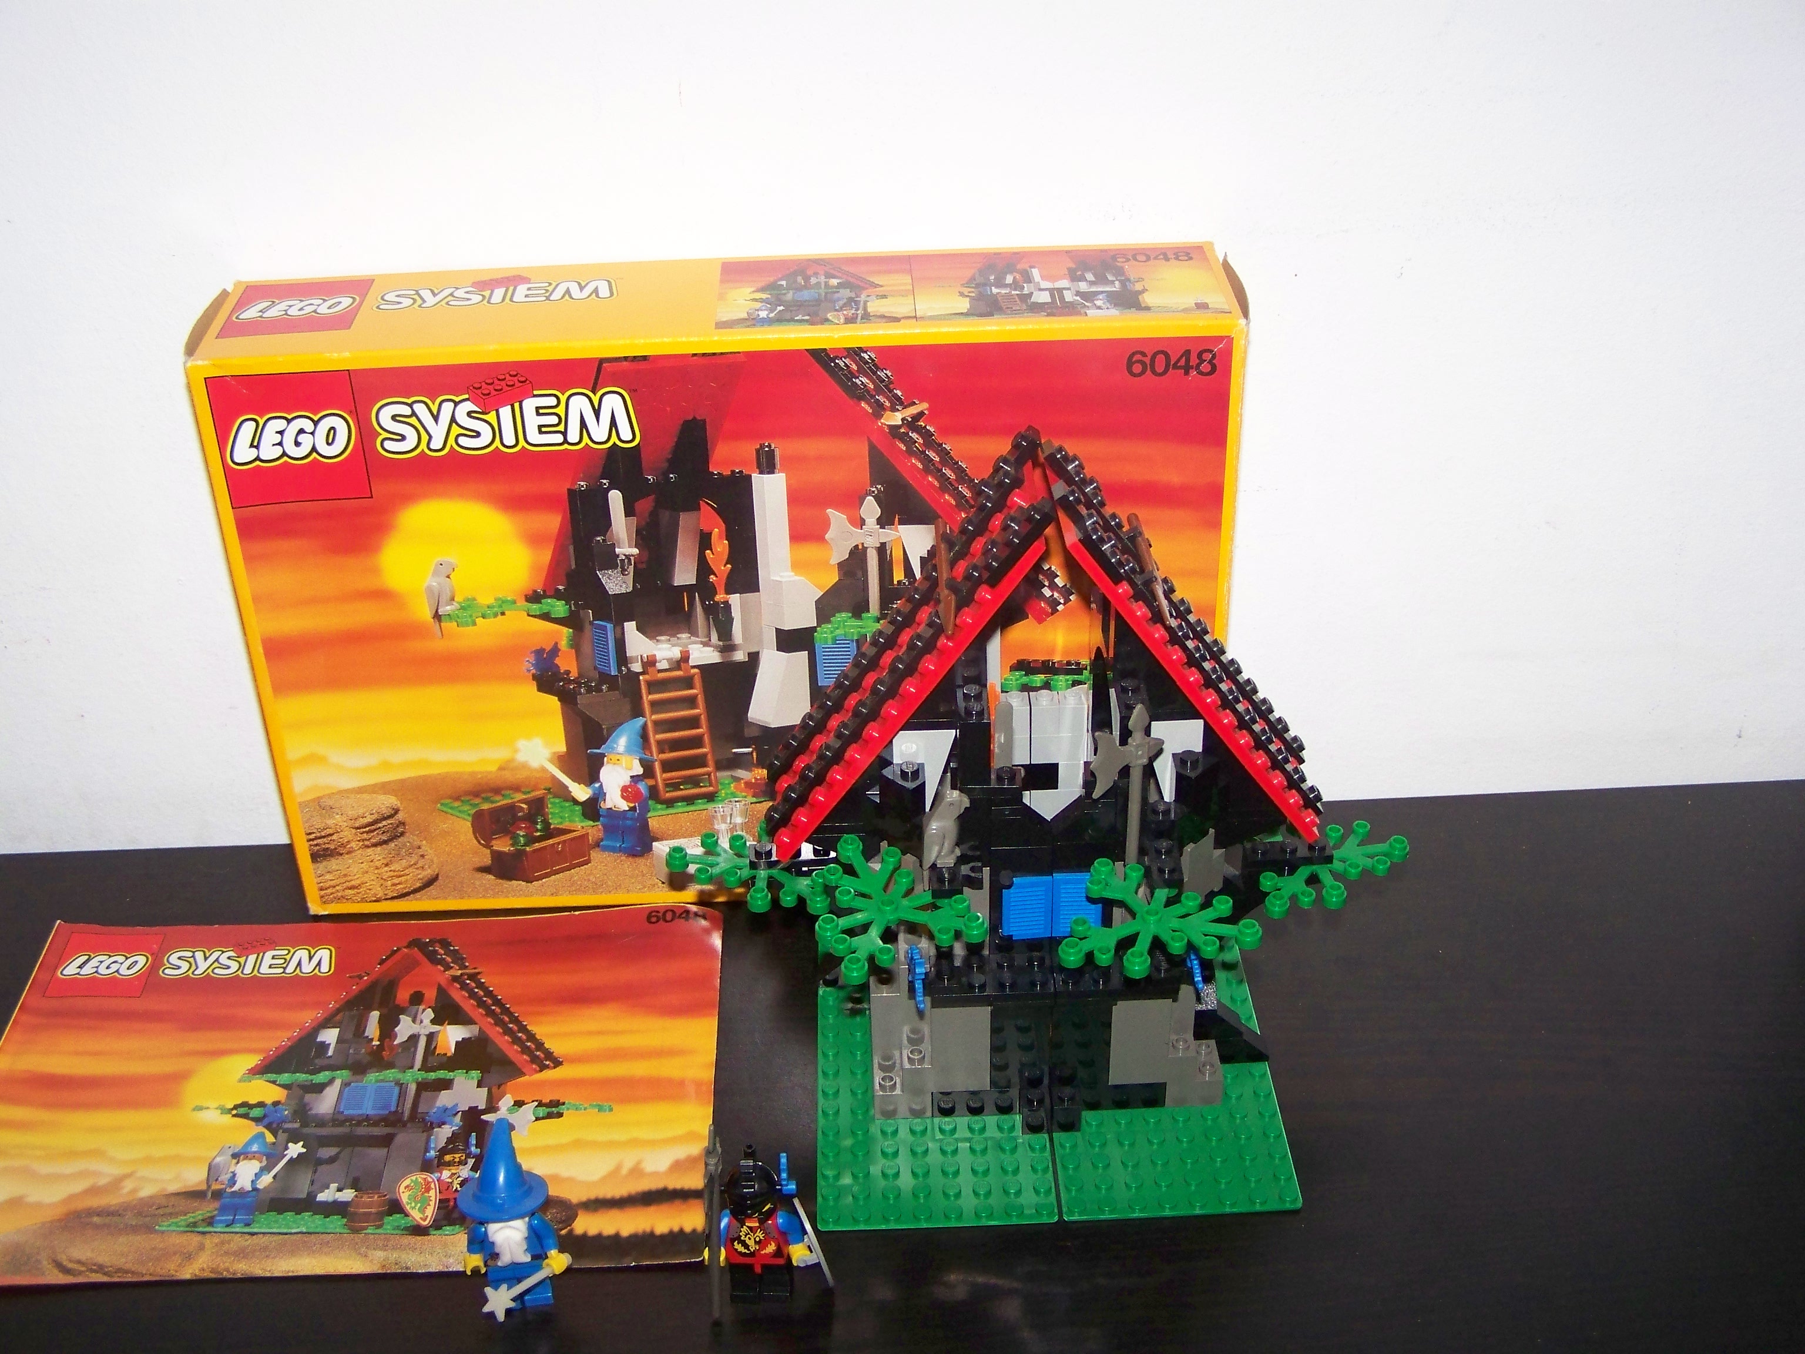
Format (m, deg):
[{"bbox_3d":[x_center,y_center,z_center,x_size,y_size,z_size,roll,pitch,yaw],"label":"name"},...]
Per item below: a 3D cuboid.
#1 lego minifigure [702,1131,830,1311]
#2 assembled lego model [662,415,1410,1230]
[{"bbox_3d":[-0.034,0.132,0.481,0.031,0.056,0.021,0,31,3],"label":"lego minifigure"},{"bbox_3d":[0.036,0.034,0.522,0.204,0.179,0.128,-2,31,-1],"label":"assembled lego model"}]

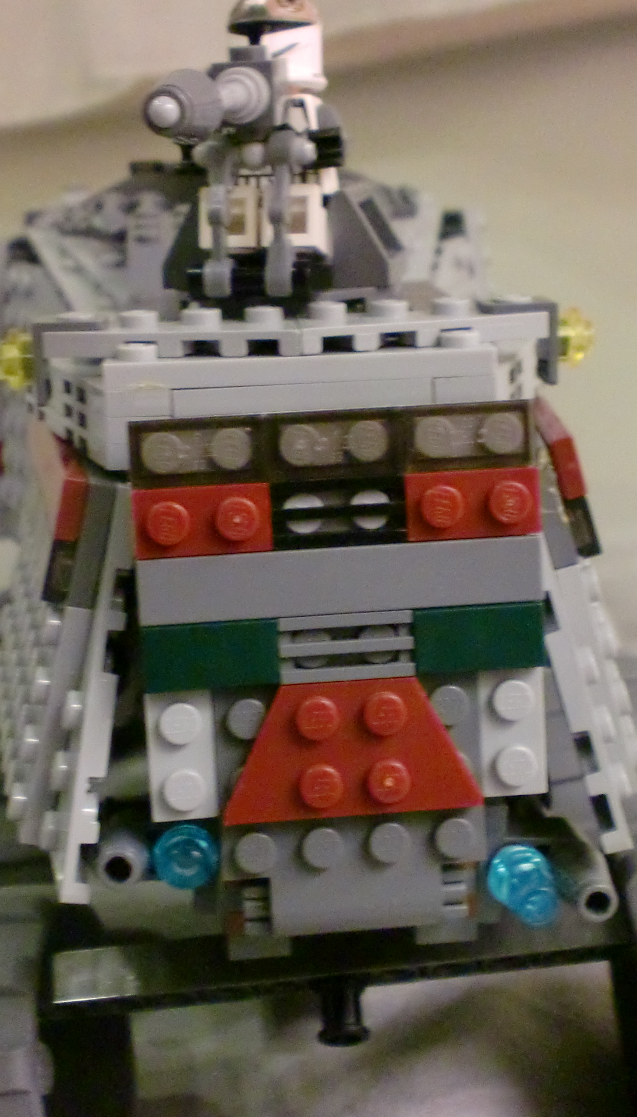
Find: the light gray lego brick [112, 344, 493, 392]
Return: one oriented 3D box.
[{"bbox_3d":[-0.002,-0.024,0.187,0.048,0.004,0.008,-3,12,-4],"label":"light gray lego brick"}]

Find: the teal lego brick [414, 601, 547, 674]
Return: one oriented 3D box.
[{"bbox_3d":[0.019,0.009,0.181,0.016,0.008,0.003,-3,4,-5],"label":"teal lego brick"}]

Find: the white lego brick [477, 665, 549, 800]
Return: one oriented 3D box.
[{"bbox_3d":[0.024,0.021,0.184,0.008,0.016,0.005,-4,7,-4],"label":"white lego brick"}]

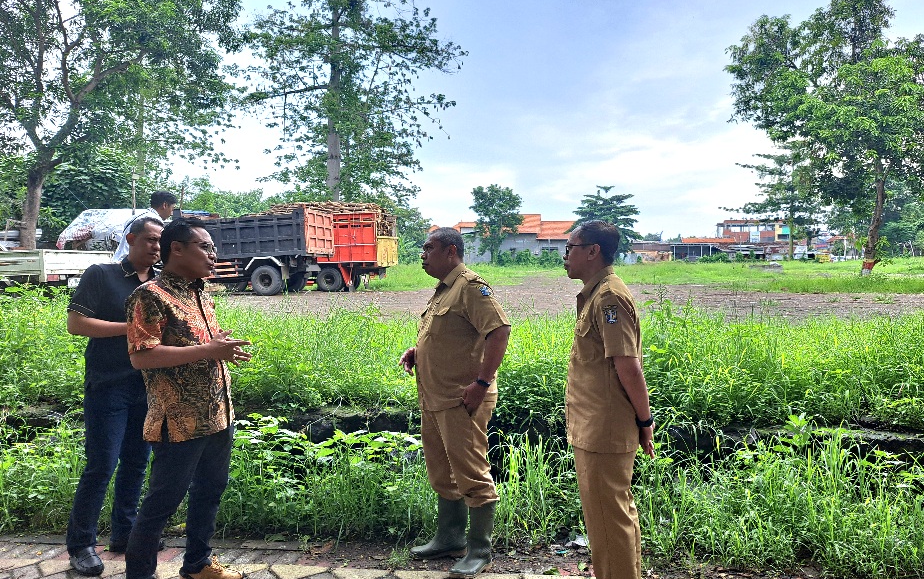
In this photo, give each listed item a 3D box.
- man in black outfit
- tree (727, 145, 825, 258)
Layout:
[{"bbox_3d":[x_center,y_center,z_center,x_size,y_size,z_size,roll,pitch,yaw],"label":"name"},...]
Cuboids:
[{"bbox_3d":[-1.720,0.506,3.130,0.420,1.690,0.500,2,4,25],"label":"man in black outfit"},{"bbox_3d":[30.923,-8.372,62.000,10.200,11.100,10.200,0,4,0],"label":"tree"}]

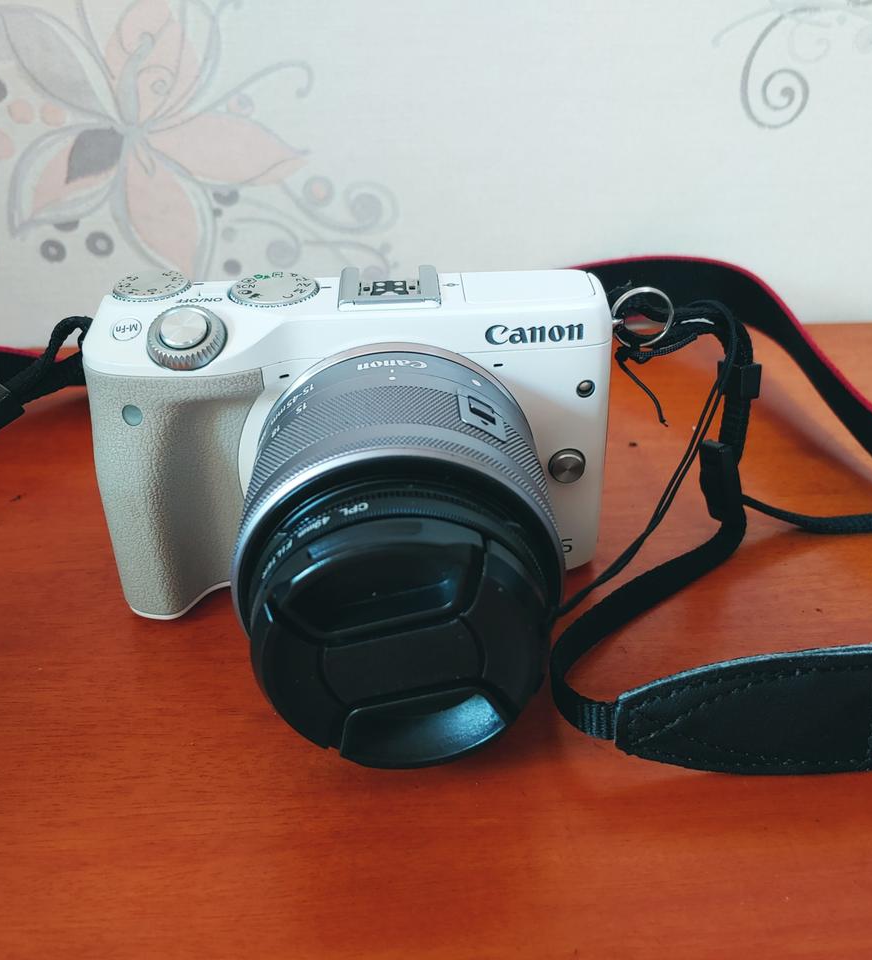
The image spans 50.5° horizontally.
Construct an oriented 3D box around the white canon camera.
[{"bbox_3d":[-0.017,0.002,0.187,0.112,0.068,0.089,-1,32,-3],"label":"white canon camera"}]

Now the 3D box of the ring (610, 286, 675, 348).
[{"bbox_3d":[0.044,-0.034,0.195,0.014,0.014,0.003,8,25,11],"label":"ring"}]

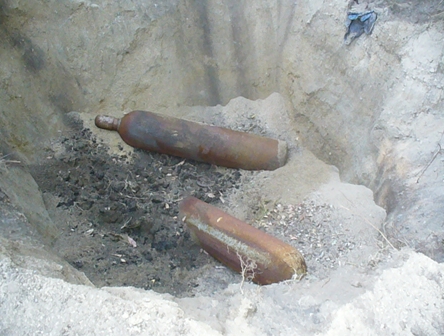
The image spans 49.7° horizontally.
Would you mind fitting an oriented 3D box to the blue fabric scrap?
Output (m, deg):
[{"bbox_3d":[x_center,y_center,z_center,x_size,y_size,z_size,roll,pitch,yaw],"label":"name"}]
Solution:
[{"bbox_3d":[0.902,-0.914,3.120,0.180,0.190,0.100,20,44,23],"label":"blue fabric scrap"}]

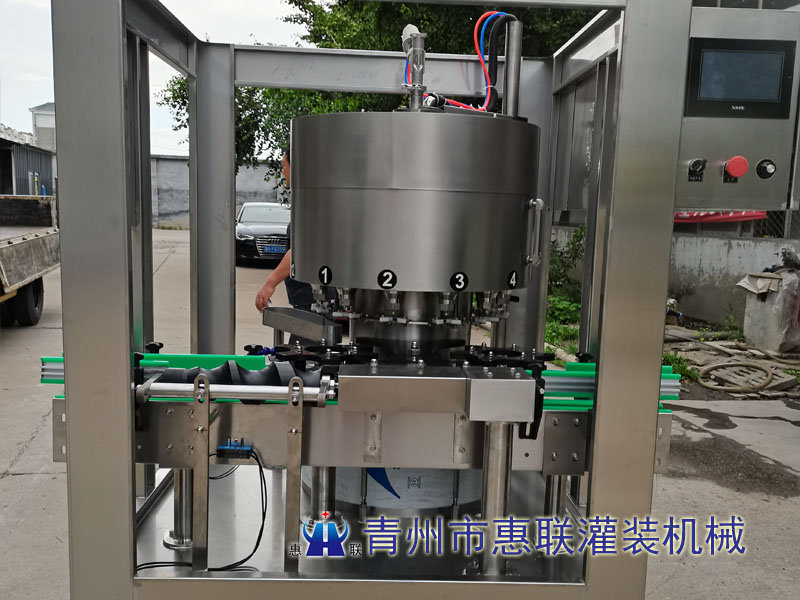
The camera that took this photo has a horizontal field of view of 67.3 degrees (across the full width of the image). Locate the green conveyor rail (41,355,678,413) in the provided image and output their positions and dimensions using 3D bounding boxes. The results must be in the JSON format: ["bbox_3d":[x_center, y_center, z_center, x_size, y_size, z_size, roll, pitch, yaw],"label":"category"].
[{"bbox_3d":[-0.068,0.173,1.331,1.348,0.096,0.140,1,8,-3],"label":"green conveyor rail"}]

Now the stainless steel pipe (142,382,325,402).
[{"bbox_3d":[-0.320,0.181,1.174,0.340,0.028,0.028,2,8,-3],"label":"stainless steel pipe"}]

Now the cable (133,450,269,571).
[{"bbox_3d":[-0.400,0.430,1.226,0.261,0.226,0.090,1,8,-3],"label":"cable"}]

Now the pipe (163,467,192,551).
[{"bbox_3d":[-0.472,0.434,1.316,0.094,0.187,0.094,1,8,-3],"label":"pipe"}]

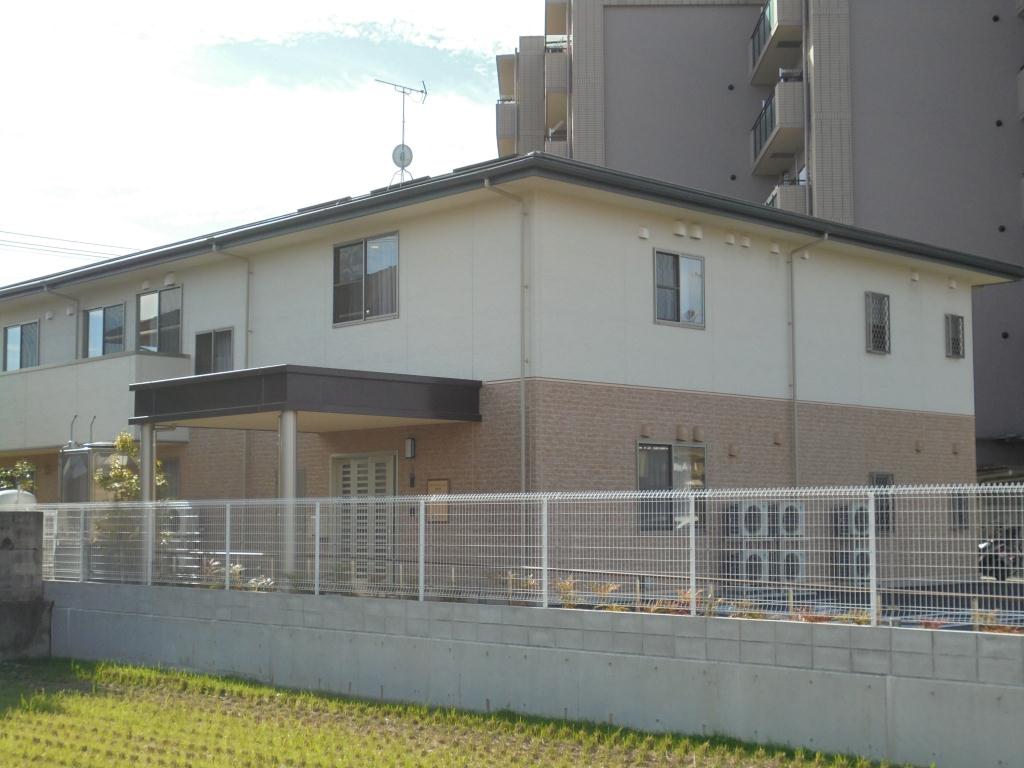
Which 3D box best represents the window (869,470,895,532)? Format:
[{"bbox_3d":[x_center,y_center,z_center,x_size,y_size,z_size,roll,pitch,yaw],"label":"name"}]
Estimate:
[{"bbox_3d":[6.586,2.131,25.765,0.580,1.070,0.140,5,-7,-43],"label":"window"}]

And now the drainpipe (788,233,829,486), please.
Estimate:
[{"bbox_3d":[5.079,0.442,24.586,0.100,6.056,0.783,5,-7,-43],"label":"drainpipe"}]

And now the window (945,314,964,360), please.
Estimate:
[{"bbox_3d":[8.534,-0.921,27.864,0.560,0.840,0.140,5,-7,-43],"label":"window"}]

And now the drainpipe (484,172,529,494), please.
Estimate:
[{"bbox_3d":[-0.119,0.102,20.515,0.783,6.056,0.100,5,-7,-43],"label":"drainpipe"}]

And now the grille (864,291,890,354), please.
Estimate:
[{"bbox_3d":[6.586,-1.101,26.067,0.600,1.100,0.140,5,-7,-43],"label":"grille"}]

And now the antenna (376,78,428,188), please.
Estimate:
[{"bbox_3d":[-2.459,-5.622,32.400,1.380,2.400,0.520,5,-7,-43],"label":"antenna"}]

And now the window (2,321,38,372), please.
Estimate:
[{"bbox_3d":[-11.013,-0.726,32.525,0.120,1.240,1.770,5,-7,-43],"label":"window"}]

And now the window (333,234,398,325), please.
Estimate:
[{"bbox_3d":[-2.355,-1.648,23.230,0.120,1.370,1.730,5,-7,-43],"label":"window"}]

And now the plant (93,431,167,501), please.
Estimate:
[{"bbox_3d":[-6.183,2.010,23.400,1.100,2.450,1.150,5,-7,-43],"label":"plant"}]

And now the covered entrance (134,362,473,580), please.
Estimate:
[{"bbox_3d":[-3.086,1.560,21.502,3.512,3.193,4.110,5,-7,-43],"label":"covered entrance"}]

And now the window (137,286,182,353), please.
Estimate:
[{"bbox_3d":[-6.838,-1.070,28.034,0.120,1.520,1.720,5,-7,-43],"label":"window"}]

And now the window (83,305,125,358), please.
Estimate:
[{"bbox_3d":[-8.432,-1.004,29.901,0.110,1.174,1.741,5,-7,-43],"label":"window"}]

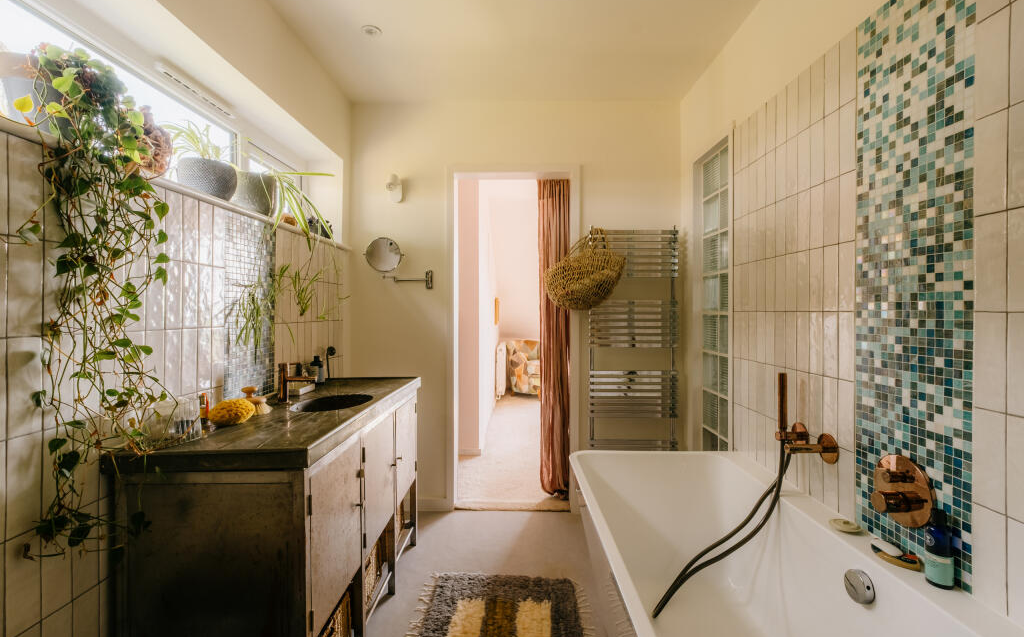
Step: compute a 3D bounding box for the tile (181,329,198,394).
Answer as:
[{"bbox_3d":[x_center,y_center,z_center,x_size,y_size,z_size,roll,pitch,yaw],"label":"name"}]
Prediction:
[{"bbox_3d":[-1.000,0.131,1.321,0.010,0.203,0.062,0,1,1],"label":"tile"}]

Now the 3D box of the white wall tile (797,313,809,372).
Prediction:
[{"bbox_3d":[1.017,0.081,1.478,0.010,0.204,0.062,0,1,0],"label":"white wall tile"}]

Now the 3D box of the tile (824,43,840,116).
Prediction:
[{"bbox_3d":[0.985,-0.730,1.303,0.010,0.200,0.060,0,0,0],"label":"tile"}]

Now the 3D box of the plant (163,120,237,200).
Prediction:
[{"bbox_3d":[-1.108,-0.554,1.533,0.200,0.290,0.200,0,1,0],"label":"plant"}]

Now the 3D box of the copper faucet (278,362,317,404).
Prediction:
[{"bbox_3d":[-0.846,0.247,1.695,0.150,0.155,0.048,0,1,1],"label":"copper faucet"}]

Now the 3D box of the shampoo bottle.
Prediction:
[{"bbox_3d":[0.952,0.500,0.948,0.048,0.174,0.048,0,0,-3],"label":"shampoo bottle"}]

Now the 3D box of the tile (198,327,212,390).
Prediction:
[{"bbox_3d":[-1.010,0.133,1.397,0.010,0.202,0.062,0,1,0],"label":"tile"}]

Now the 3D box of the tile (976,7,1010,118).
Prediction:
[{"bbox_3d":[0.994,-0.524,0.880,0.010,0.203,0.062,0,1,1],"label":"tile"}]

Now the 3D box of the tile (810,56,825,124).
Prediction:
[{"bbox_3d":[1.017,-0.748,1.403,0.010,0.204,0.062,0,1,0],"label":"tile"}]

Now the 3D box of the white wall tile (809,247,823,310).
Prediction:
[{"bbox_3d":[0.999,-0.126,1.394,0.010,0.203,0.062,0,1,1],"label":"white wall tile"}]

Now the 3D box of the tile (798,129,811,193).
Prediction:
[{"bbox_3d":[0.999,-0.534,1.451,0.010,0.202,0.062,0,1,0],"label":"tile"}]

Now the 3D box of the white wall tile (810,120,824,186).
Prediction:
[{"bbox_3d":[0.984,-0.528,1.366,0.010,0.200,0.060,0,0,0],"label":"white wall tile"}]

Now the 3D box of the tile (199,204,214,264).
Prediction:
[{"bbox_3d":[-0.994,-0.274,1.379,0.009,0.202,0.062,0,0,1],"label":"tile"}]

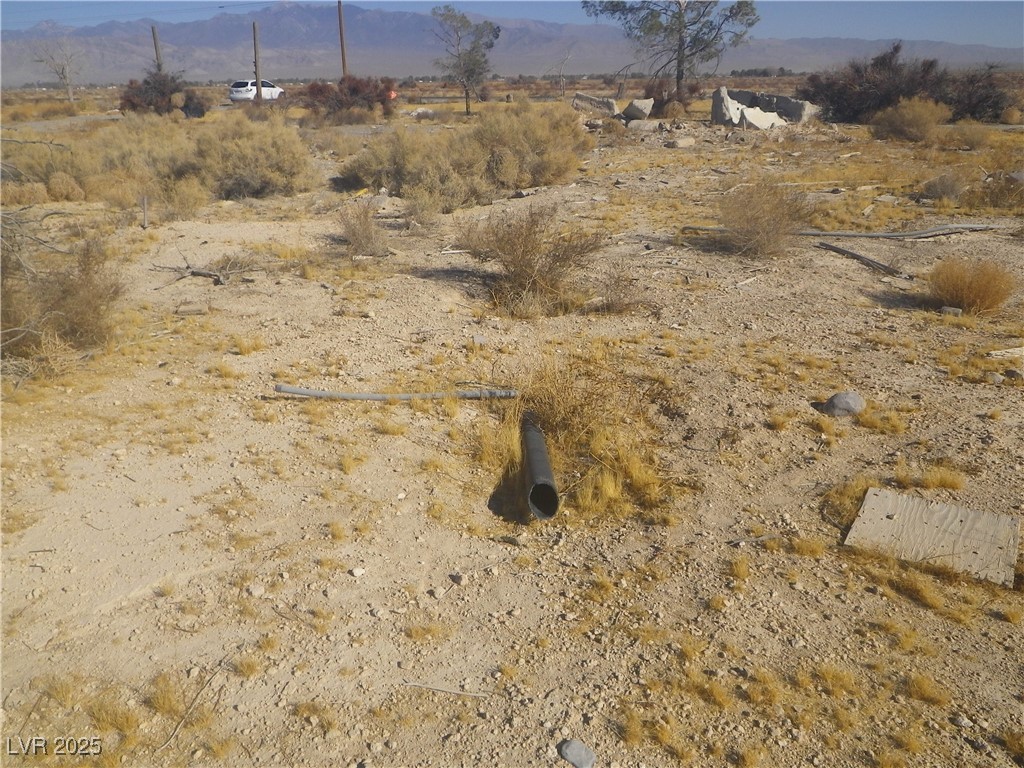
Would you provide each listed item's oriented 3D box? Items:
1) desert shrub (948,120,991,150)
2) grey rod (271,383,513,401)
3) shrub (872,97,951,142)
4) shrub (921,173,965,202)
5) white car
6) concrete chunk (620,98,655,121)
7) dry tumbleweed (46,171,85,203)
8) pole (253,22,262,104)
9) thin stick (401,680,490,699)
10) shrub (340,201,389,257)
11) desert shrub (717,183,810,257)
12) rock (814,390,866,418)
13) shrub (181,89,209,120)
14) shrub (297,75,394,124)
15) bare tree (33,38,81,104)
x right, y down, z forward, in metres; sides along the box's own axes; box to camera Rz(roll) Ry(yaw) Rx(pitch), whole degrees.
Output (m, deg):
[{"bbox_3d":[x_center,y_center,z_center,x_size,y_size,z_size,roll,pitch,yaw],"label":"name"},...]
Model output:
[{"bbox_3d":[9.754,-5.286,17.562,0.791,0.573,0.751,10,23,26],"label":"desert shrub"},{"bbox_3d":[-0.597,0.036,4.293,1.255,0.095,0.055,-1,20,0],"label":"grey rod"},{"bbox_3d":[9.818,-6.516,20.346,1.942,0.986,1.748,8,22,23],"label":"shrub"},{"bbox_3d":[5.578,-2.543,10.689,0.514,0.325,0.488,9,22,26],"label":"shrub"},{"bbox_3d":[-18.805,-21.719,61.689,1.870,1.660,4.680,5,21,16],"label":"white car"},{"bbox_3d":[4.779,-10.430,31.443,1.246,0.772,0.810,2,20,8],"label":"concrete chunk"},{"bbox_3d":[-6.441,-2.846,11.889,0.500,0.440,0.460,-11,23,-26],"label":"dry tumbleweed"},{"bbox_3d":[-15.395,-19.298,50.341,0.290,4.969,0.290,-4,20,-16],"label":"pole"},{"bbox_3d":[-0.180,0.836,2.267,0.244,0.013,0.020,4,21,12],"label":"thin stick"},{"bbox_3d":[-1.398,-1.518,7.851,0.440,0.530,0.440,-4,20,-9],"label":"shrub"},{"bbox_3d":[2.381,-1.546,7.676,0.846,0.629,0.803,5,21,16],"label":"desert shrub"},{"bbox_3d":[1.618,0.078,4.024,0.200,0.095,0.160,7,22,20],"label":"rock"},{"bbox_3d":[-15.587,-13.697,40.407,1.317,1.309,1.251,-8,21,-19],"label":"shrub"},{"bbox_3d":[-7.263,-12.585,36.349,3.850,1.800,2.800,-5,21,-10],"label":"shrub"},{"bbox_3d":[-45.553,-31.364,83.018,4.100,6.000,4.000,-11,22,-25],"label":"bare tree"}]

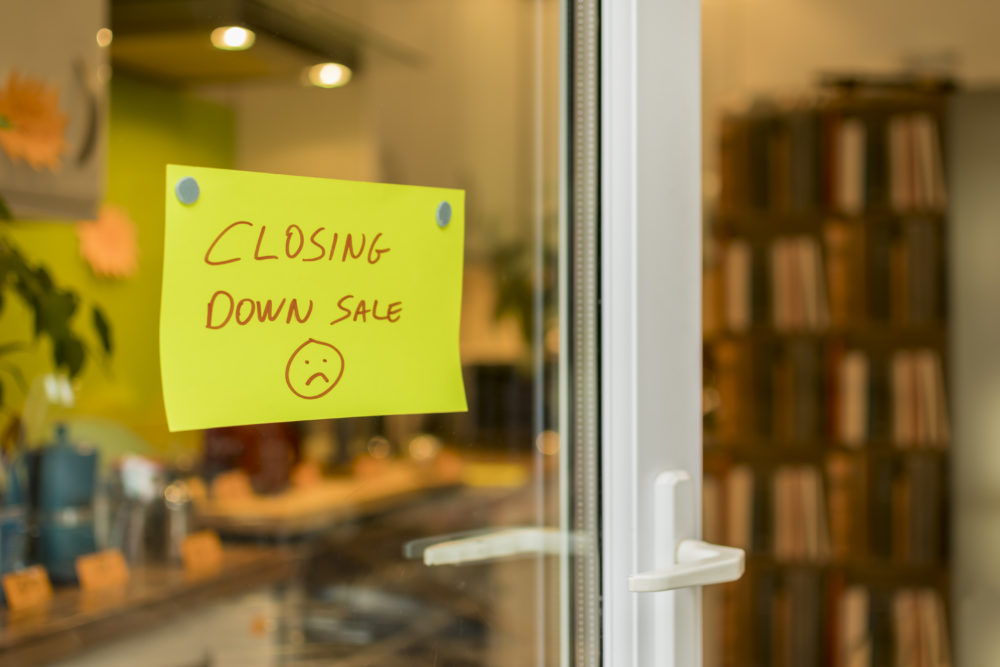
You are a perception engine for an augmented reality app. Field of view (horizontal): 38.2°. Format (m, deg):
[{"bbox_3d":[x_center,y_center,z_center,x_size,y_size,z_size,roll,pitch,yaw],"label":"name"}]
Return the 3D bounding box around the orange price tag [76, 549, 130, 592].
[{"bbox_3d":[-0.545,0.322,1.971,0.026,0.037,0.098,0,0,20],"label":"orange price tag"}]

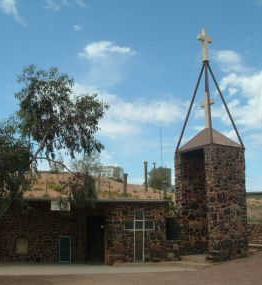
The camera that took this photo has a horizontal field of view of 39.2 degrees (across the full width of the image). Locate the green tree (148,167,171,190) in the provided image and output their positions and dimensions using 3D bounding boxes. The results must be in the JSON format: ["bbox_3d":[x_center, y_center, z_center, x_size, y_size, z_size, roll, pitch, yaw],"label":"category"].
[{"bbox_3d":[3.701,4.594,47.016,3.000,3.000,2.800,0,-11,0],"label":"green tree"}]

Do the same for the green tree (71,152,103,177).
[{"bbox_3d":[-5.712,2.889,48.378,3.900,3.000,3.600,0,-11,0],"label":"green tree"}]

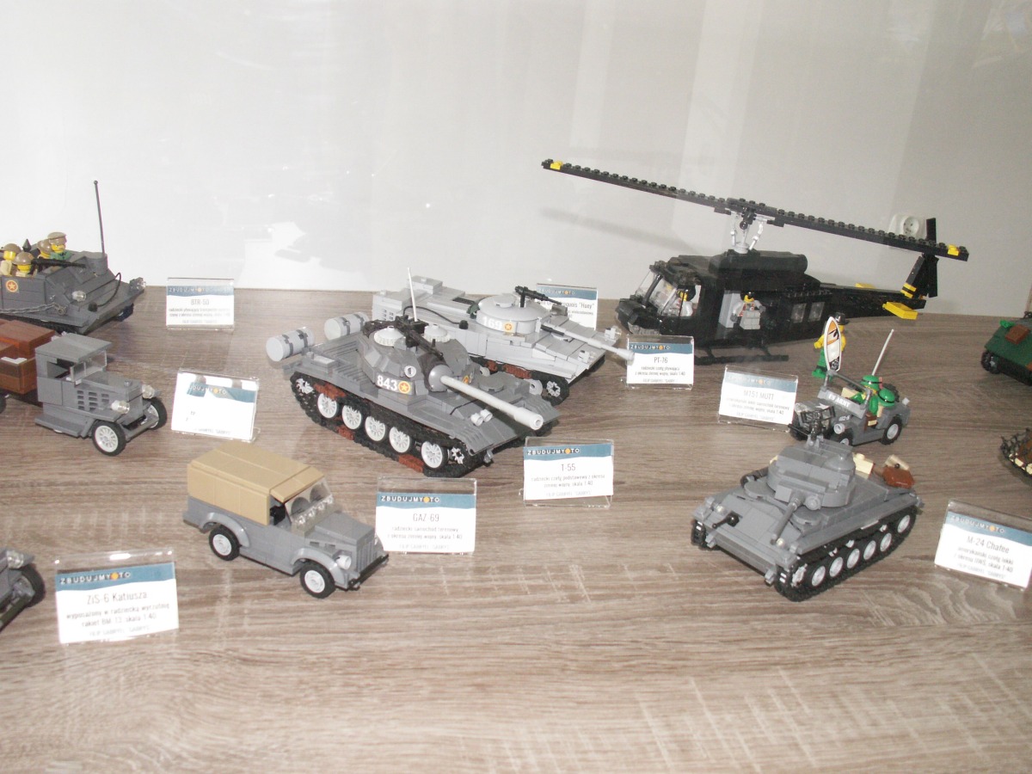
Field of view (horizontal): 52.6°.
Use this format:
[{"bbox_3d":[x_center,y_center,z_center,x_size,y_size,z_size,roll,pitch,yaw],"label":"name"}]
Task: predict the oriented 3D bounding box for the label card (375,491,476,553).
[{"bbox_3d":[-0.047,0.071,0.549,0.051,0.031,0.004,2,6,-8],"label":"label card"}]

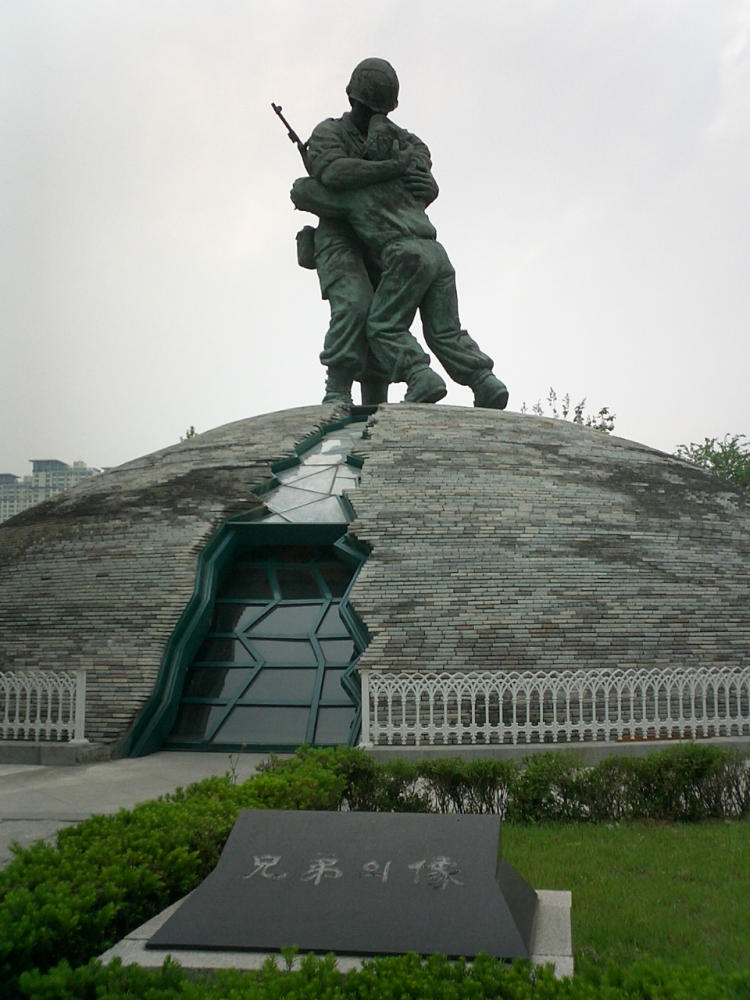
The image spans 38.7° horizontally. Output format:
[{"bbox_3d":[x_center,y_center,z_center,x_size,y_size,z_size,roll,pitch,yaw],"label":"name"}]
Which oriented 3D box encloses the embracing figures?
[{"bbox_3d":[0.404,-4.630,18.792,3.000,6.550,2.800,3,-8,-28],"label":"embracing figures"}]

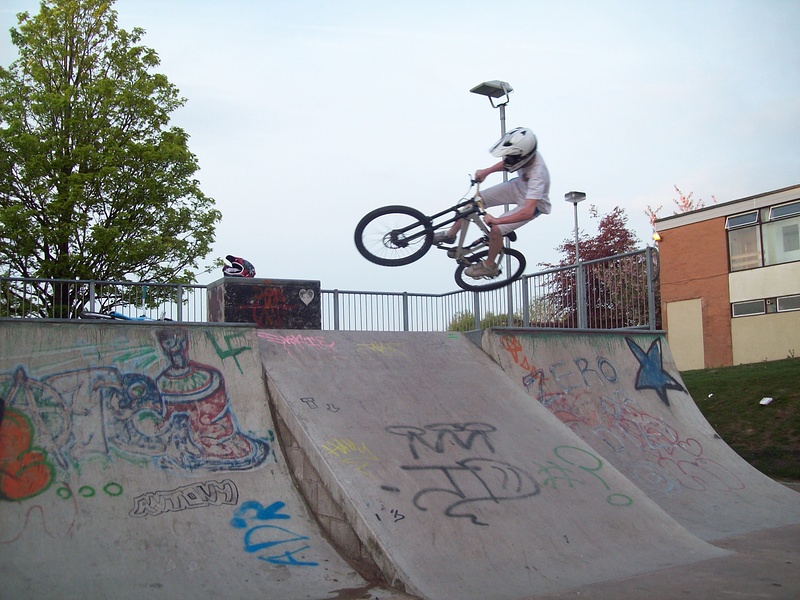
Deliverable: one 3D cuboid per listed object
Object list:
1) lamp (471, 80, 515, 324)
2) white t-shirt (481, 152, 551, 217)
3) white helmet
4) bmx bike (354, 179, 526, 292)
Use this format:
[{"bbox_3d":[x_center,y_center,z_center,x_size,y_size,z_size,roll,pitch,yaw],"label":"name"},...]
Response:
[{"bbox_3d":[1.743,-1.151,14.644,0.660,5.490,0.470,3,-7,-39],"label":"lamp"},{"bbox_3d":[1.050,-0.944,6.800,0.320,0.580,0.480,-31,40,-26],"label":"white t-shirt"},{"bbox_3d":[0.872,-1.175,6.450,0.380,0.285,0.250,-33,29,-19],"label":"white helmet"},{"bbox_3d":[0.519,-0.502,7.300,1.864,0.700,1.050,17,-41,-37],"label":"bmx bike"}]

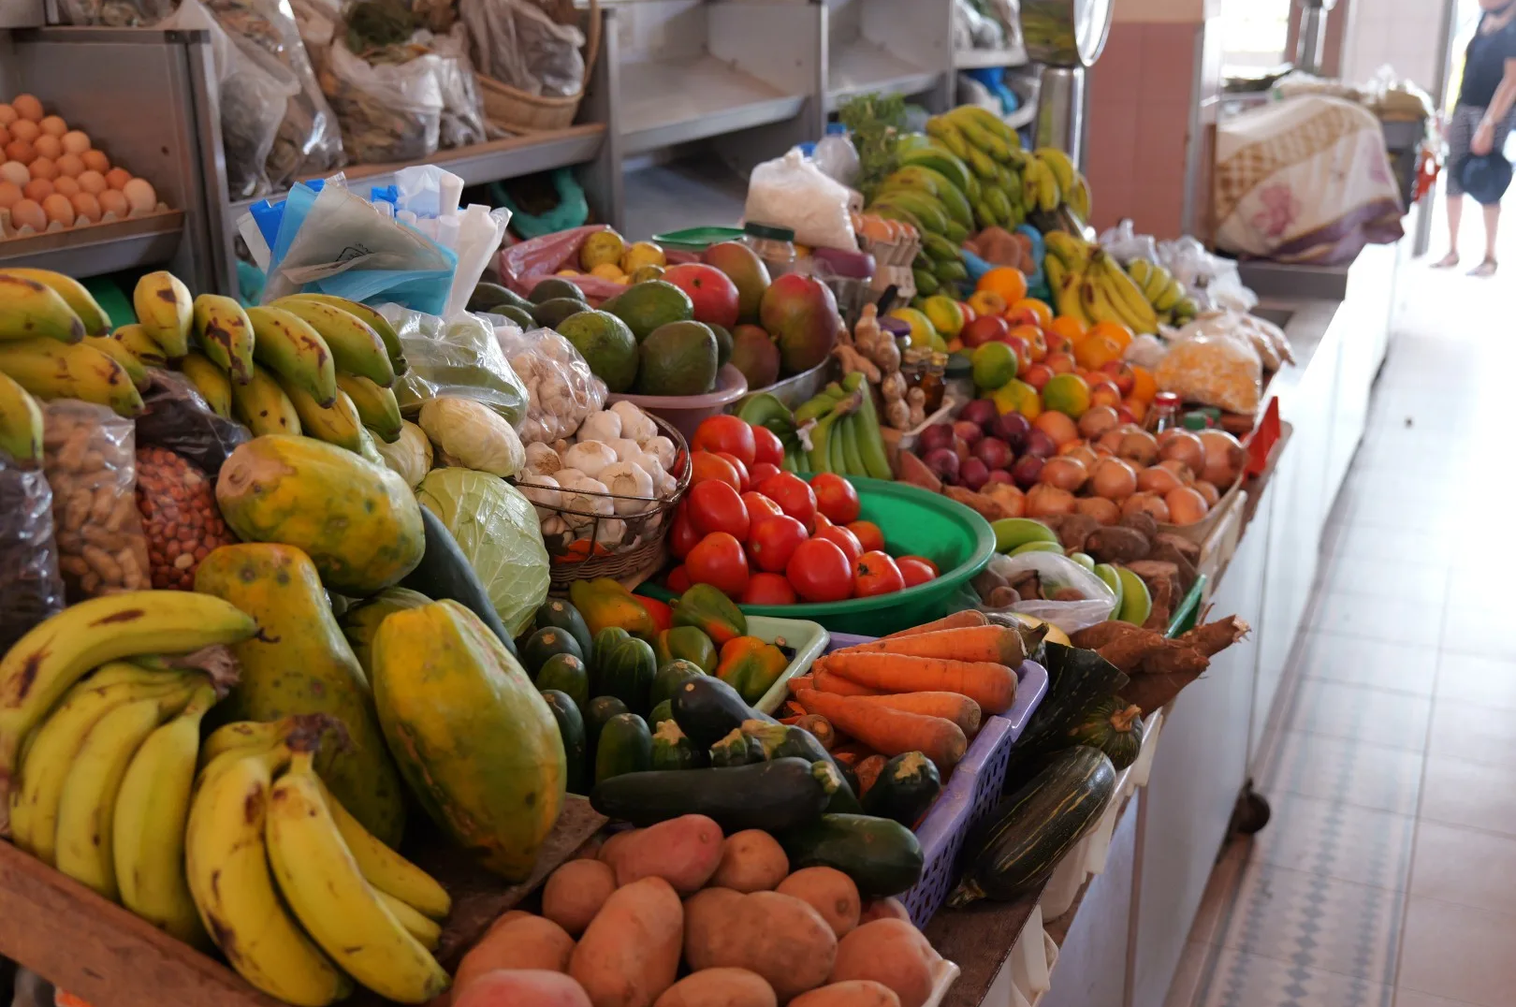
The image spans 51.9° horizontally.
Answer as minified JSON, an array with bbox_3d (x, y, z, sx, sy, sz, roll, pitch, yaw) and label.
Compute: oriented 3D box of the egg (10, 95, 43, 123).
[{"bbox_3d":[-1.033,-0.554,2.200,0.044,0.056,0.044,34,29,12],"label":"egg"}]

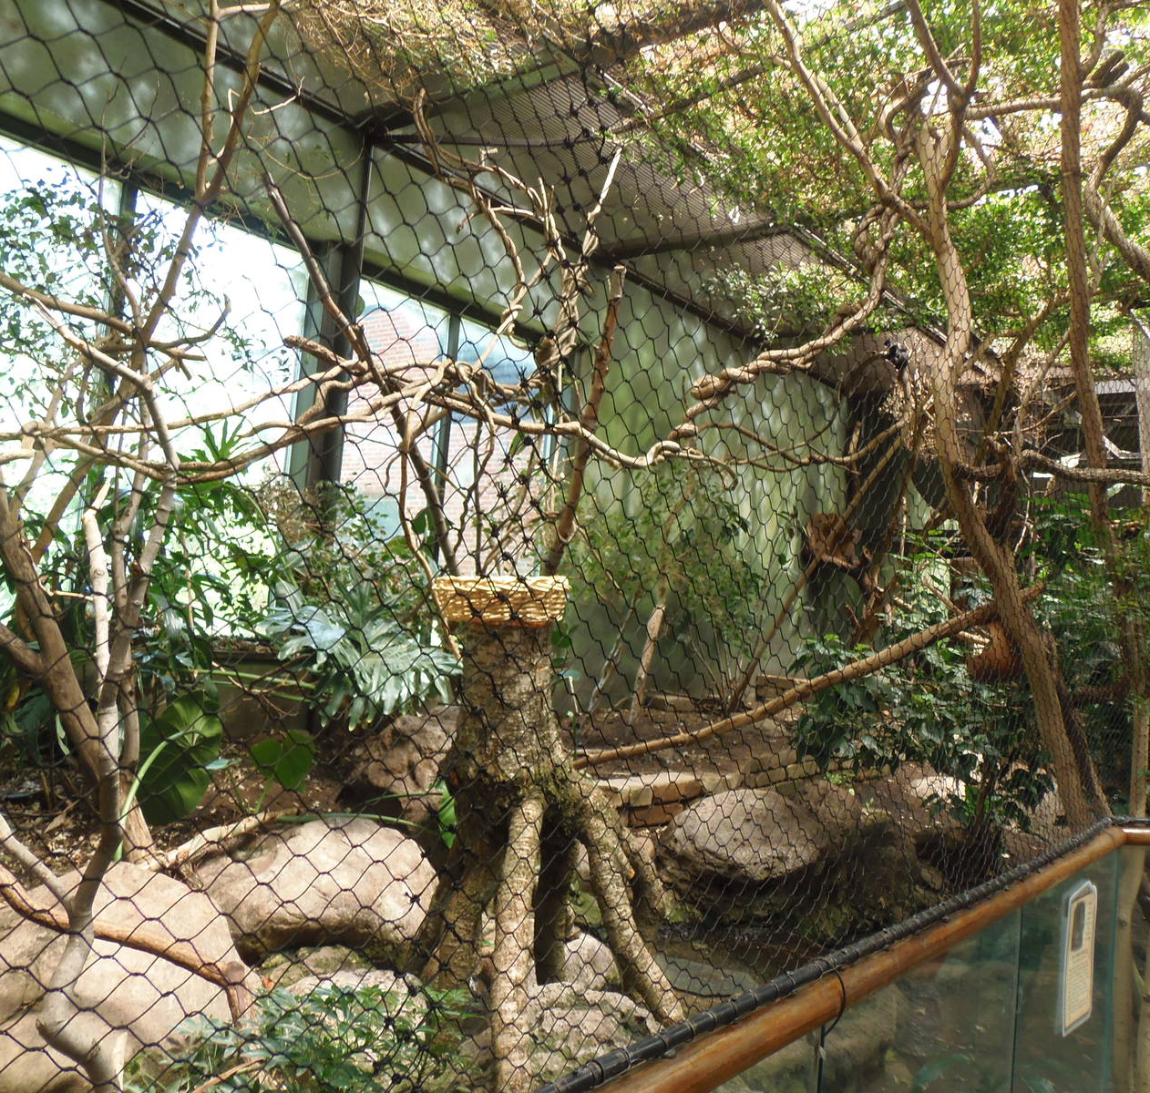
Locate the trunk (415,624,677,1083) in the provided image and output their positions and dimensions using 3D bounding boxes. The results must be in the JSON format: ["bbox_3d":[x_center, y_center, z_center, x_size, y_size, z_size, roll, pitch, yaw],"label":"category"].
[{"bbox_3d":[-0.060,0.817,2.720,0.670,1.180,0.600,4,-5,0],"label":"trunk"}]

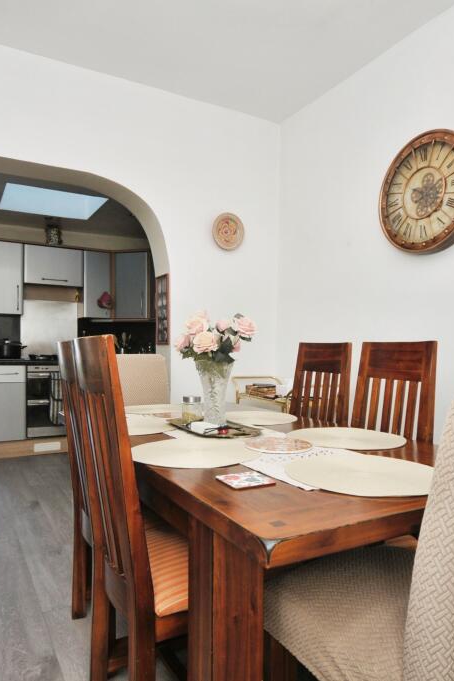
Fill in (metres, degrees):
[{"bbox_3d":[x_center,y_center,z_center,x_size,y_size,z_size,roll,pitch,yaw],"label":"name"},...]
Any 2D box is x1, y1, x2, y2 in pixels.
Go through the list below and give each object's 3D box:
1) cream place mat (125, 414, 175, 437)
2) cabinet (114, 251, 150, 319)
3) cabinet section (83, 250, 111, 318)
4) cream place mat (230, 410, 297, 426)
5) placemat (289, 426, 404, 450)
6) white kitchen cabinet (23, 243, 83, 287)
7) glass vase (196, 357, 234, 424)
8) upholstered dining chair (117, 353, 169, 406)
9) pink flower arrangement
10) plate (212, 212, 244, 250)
[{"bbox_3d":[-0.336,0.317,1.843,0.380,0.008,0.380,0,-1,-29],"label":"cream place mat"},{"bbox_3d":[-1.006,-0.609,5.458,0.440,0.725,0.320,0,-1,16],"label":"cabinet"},{"bbox_3d":[-1.491,-0.613,5.447,0.302,0.730,0.280,0,-1,-29],"label":"cabinet section"},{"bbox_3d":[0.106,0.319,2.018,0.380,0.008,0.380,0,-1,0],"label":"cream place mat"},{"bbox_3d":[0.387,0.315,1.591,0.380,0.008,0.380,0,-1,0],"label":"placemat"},{"bbox_3d":[-1.886,-0.777,5.207,0.600,0.405,0.320,0,-1,-29],"label":"white kitchen cabinet"},{"bbox_3d":[-0.045,0.197,1.815,0.150,0.245,0.150,0,-1,0],"label":"glass vase"},{"bbox_3d":[-0.480,0.585,2.658,0.460,1.020,0.620,1,-1,-29],"label":"upholstered dining chair"},{"bbox_3d":[-0.043,-0.007,1.820,0.300,0.200,0.260,0,-1,0],"label":"pink flower arrangement"},{"bbox_3d":[0.018,-0.802,3.532,0.270,0.275,0.030,1,-1,-29],"label":"plate"}]

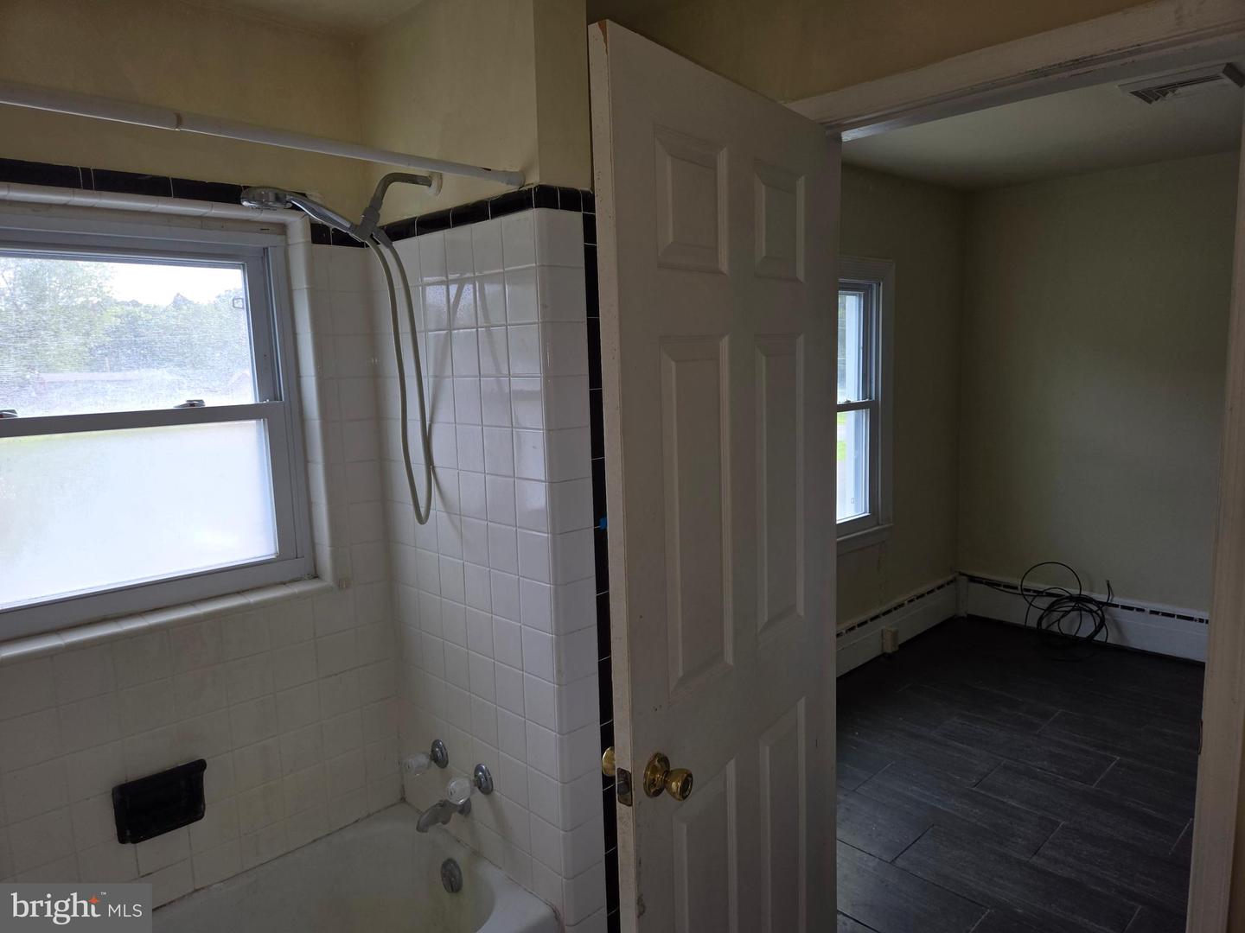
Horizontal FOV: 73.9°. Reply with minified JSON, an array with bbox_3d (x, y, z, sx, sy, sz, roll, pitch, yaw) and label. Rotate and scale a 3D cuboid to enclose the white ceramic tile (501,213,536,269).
[{"bbox_3d":[-0.209,-0.464,1.702,0.009,0.108,0.108,-9,10,-43],"label":"white ceramic tile"}]

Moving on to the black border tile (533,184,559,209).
[{"bbox_3d":[-0.151,-0.535,1.652,0.045,0.043,0.022,-9,10,-43],"label":"black border tile"}]

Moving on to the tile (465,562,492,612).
[{"bbox_3d":[-0.334,0.282,1.927,0.009,0.108,0.108,-9,10,-43],"label":"tile"}]

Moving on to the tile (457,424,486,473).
[{"bbox_3d":[-0.344,-0.041,1.886,0.009,0.108,0.108,-9,10,-43],"label":"tile"}]

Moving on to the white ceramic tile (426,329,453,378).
[{"bbox_3d":[-0.433,-0.267,1.969,0.009,0.109,0.109,-9,10,-43],"label":"white ceramic tile"}]

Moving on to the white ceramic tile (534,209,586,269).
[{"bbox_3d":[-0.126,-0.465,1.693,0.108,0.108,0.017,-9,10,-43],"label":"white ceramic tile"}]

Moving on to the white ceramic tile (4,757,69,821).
[{"bbox_3d":[-1.200,0.660,1.688,0.108,0.108,0.009,-9,10,-44],"label":"white ceramic tile"}]

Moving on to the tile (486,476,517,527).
[{"bbox_3d":[-0.267,0.076,1.846,0.010,0.108,0.108,-9,10,-43],"label":"tile"}]

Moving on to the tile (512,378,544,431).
[{"bbox_3d":[-0.196,-0.134,1.715,0.009,0.108,0.108,-9,10,-43],"label":"tile"}]

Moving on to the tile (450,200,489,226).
[{"bbox_3d":[-0.329,-0.553,1.817,0.011,0.046,0.149,-9,10,-43],"label":"tile"}]

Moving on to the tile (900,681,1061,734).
[{"bbox_3d":[1.597,1.064,3.723,0.301,0.010,0.602,-9,10,-43],"label":"tile"}]

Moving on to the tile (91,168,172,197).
[{"bbox_3d":[-1.048,-0.605,1.772,0.148,0.048,0.010,-9,10,-43],"label":"tile"}]

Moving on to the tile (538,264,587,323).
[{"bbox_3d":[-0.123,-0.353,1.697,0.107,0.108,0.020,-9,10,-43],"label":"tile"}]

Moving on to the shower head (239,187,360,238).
[{"bbox_3d":[-0.642,-0.516,1.668,0.240,0.078,0.095,-9,10,-43],"label":"shower head"}]

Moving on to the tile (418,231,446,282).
[{"bbox_3d":[-0.439,-0.487,1.940,0.009,0.108,0.108,-9,10,-43],"label":"tile"}]

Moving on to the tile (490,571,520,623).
[{"bbox_3d":[-0.258,0.291,1.848,0.009,0.107,0.107,-9,10,-43],"label":"tile"}]

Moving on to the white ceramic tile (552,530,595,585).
[{"bbox_3d":[-0.107,0.192,1.776,0.111,0.109,0.018,-9,10,-43],"label":"white ceramic tile"}]

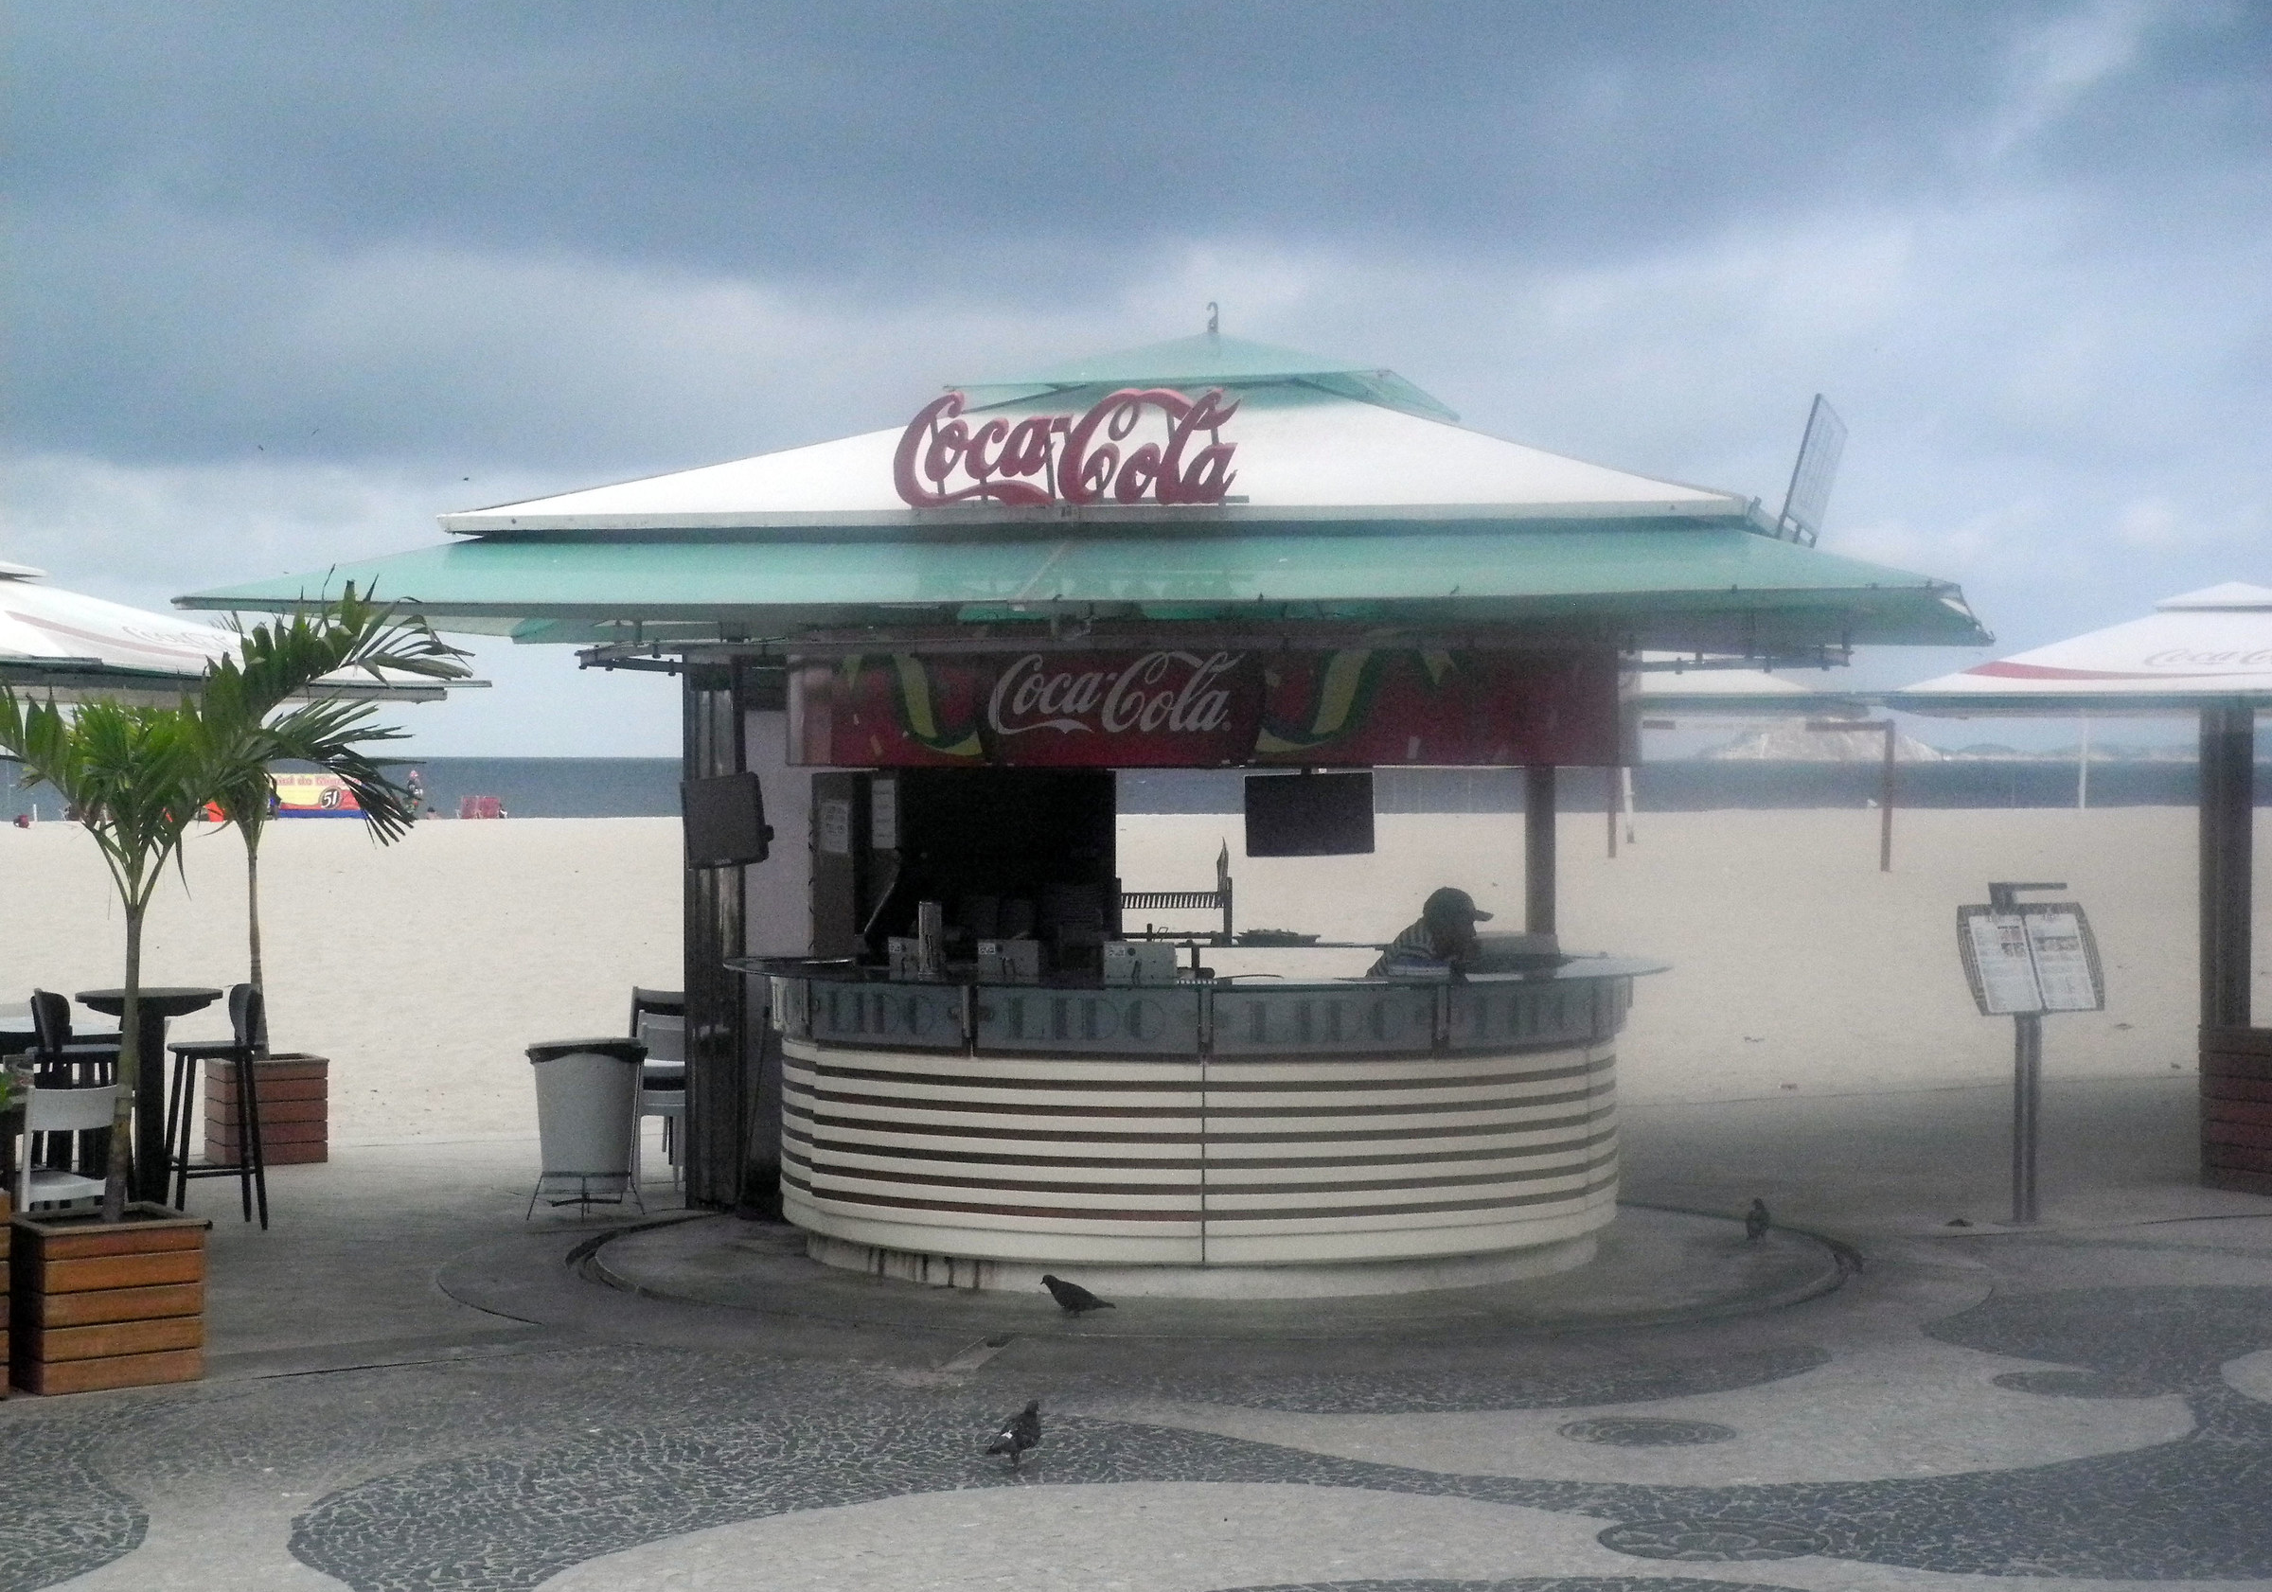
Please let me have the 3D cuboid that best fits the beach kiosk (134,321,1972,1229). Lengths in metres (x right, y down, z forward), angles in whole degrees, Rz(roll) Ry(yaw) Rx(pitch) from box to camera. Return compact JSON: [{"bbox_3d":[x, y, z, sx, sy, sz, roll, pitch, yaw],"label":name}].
[{"bbox_3d":[0.330,-0.048,16.750,6.300,3.830,6.350,0,1,13],"label":"beach kiosk"}]

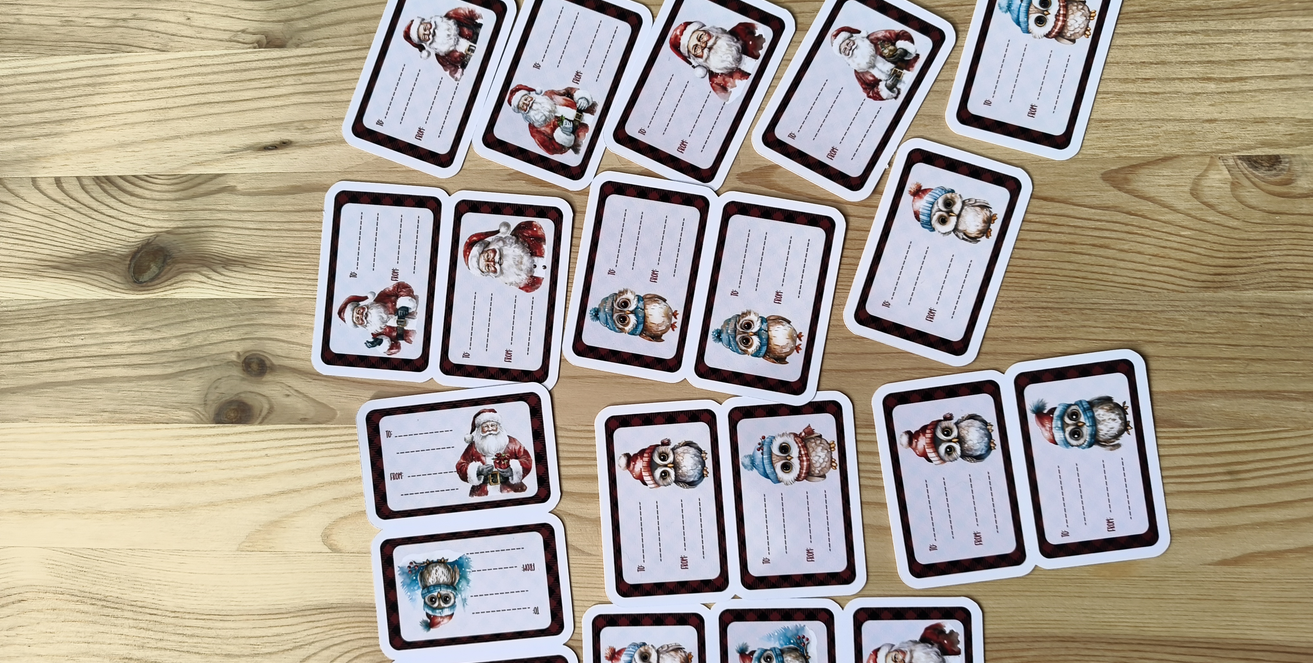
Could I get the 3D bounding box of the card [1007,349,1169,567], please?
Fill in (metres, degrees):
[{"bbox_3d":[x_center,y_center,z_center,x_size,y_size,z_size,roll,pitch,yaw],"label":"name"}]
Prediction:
[{"bbox_3d":[0.159,0.047,0.336,0.051,0.001,0.077,-8,88,4],"label":"card"}]

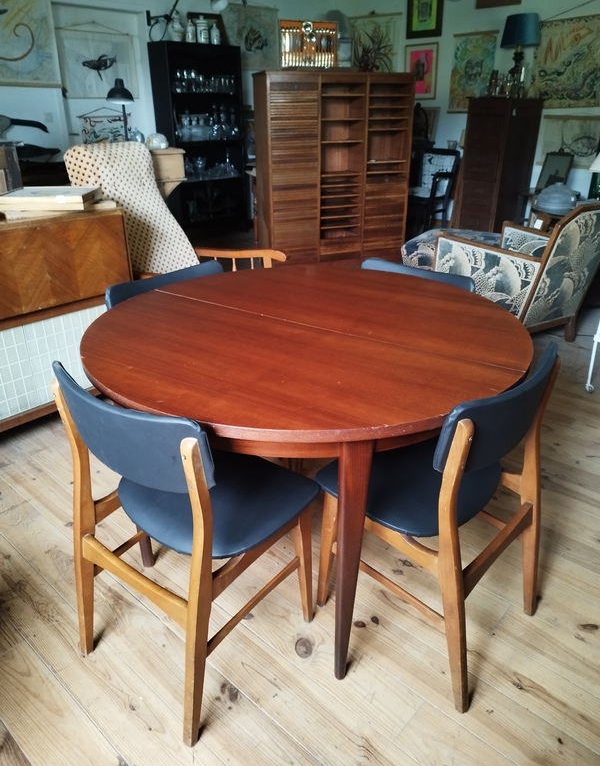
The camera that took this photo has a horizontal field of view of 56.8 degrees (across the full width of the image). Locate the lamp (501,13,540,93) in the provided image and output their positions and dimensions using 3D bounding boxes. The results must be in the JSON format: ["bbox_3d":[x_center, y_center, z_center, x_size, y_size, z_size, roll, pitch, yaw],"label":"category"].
[{"bbox_3d":[1.874,-2.821,4.828,0.345,0.660,0.345,-22,33,-36],"label":"lamp"}]

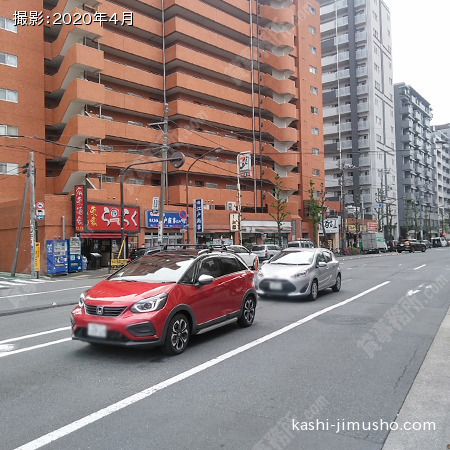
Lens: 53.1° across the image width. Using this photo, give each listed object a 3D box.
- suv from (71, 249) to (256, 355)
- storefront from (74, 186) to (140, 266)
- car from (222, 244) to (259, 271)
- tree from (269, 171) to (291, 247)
[{"bbox_3d":[-0.869,1.284,8.373,1.730,1.560,4.090,-3,-3,28],"label":"suv"},{"bbox_3d":[-7.300,0.411,27.500,1.300,4.700,5.100,-2,-2,31],"label":"storefront"},{"bbox_3d":[0.569,2.027,27.690,1.760,1.520,4.450,-3,-3,29],"label":"car"},{"bbox_3d":[5.200,-0.887,43.000,2.100,8.200,2.100,-2,-2,30],"label":"tree"}]

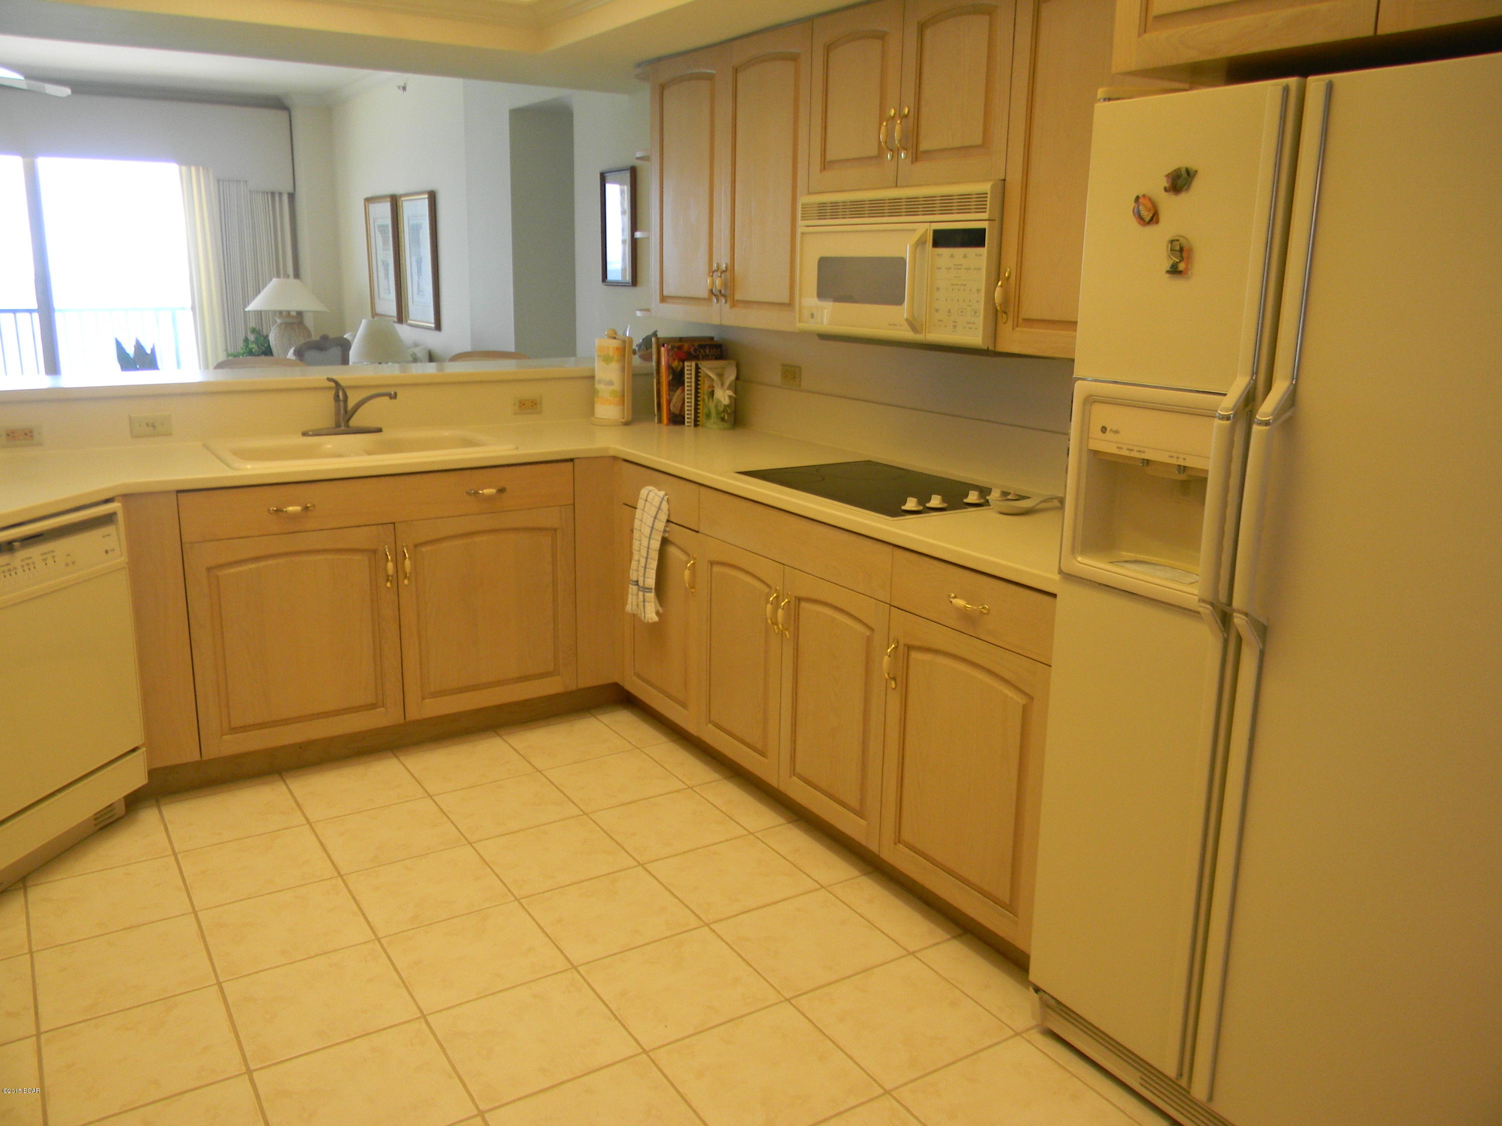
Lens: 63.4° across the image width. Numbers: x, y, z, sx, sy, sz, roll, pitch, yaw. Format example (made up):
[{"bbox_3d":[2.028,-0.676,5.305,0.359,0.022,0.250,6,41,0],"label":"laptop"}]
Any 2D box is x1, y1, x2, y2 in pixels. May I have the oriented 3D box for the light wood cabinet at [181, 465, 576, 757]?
[{"bbox_3d":[-1.220,0.055,3.909,1.153,0.776,0.606,-8,17,-31],"label":"light wood cabinet"}]

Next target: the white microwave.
[{"bbox_3d":[0.477,-0.773,3.161,0.386,0.381,0.767,-8,17,-31],"label":"white microwave"}]

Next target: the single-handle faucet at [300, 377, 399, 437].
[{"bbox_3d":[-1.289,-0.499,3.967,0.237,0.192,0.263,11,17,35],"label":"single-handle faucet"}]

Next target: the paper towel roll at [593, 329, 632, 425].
[{"bbox_3d":[-0.508,-0.670,4.402,0.146,0.325,0.146,1,14,0],"label":"paper towel roll"}]

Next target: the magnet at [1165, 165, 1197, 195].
[{"bbox_3d":[0.657,-0.584,1.858,0.012,0.043,0.061,-8,17,-31],"label":"magnet"}]

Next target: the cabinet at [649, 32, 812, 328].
[{"bbox_3d":[0.050,-1.175,3.827,0.326,0.820,0.942,-8,17,-31],"label":"cabinet"}]

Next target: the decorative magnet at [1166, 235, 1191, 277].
[{"bbox_3d":[0.661,-0.473,1.876,0.012,0.064,0.046,-8,17,-31],"label":"decorative magnet"}]

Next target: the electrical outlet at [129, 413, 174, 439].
[{"bbox_3d":[-1.857,-0.425,3.769,0.117,0.071,0.008,-8,17,-31],"label":"electrical outlet"}]

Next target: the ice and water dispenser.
[{"bbox_3d":[0.675,-0.120,2.017,0.111,0.343,0.314,-8,17,-31],"label":"ice and water dispenser"}]

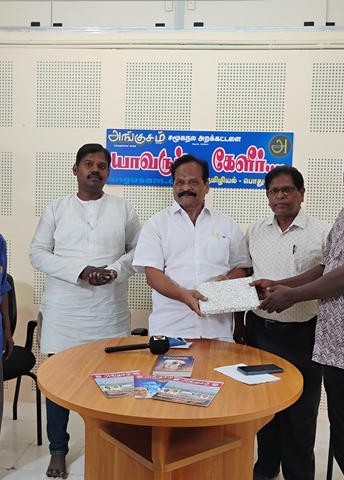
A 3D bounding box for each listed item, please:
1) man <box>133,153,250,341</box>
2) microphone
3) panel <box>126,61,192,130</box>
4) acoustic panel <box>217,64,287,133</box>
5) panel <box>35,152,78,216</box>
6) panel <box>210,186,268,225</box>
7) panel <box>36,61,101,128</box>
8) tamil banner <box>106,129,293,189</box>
[{"bbox_3d":[0.097,0.390,2.643,0.630,1.665,0.460,2,3,5],"label":"man"},{"bbox_3d":[-0.144,0.456,2.187,0.271,0.078,0.078,-6,4,-3],"label":"microphone"},{"bbox_3d":[-0.089,-0.940,3.369,0.435,0.435,0.025,2,3,5],"label":"panel"},{"bbox_3d":[0.512,-0.917,3.317,0.433,0.430,0.020,2,3,5],"label":"acoustic panel"},{"bbox_3d":[-0.701,-0.363,3.459,0.433,0.430,0.020,2,3,5],"label":"panel"},{"bbox_3d":[0.494,-0.321,3.352,0.433,0.430,0.020,2,3,5],"label":"panel"},{"bbox_3d":[-0.683,-0.959,3.425,0.433,0.430,0.020,2,3,5],"label":"panel"},{"bbox_3d":[0.171,-0.525,3.360,1.214,0.365,0.020,2,3,5],"label":"tamil banner"}]

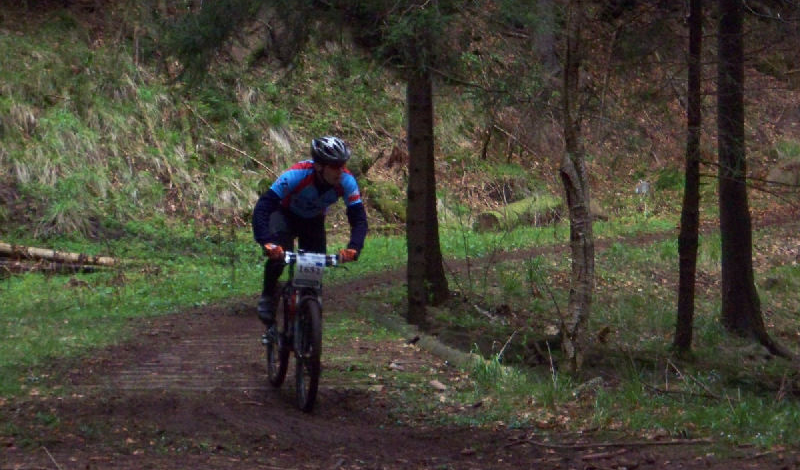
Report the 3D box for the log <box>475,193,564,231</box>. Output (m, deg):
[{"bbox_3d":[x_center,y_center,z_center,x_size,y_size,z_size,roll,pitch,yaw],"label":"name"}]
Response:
[{"bbox_3d":[1.510,-0.270,34.000,0.290,0.290,1.750,1,8,34],"label":"log"}]

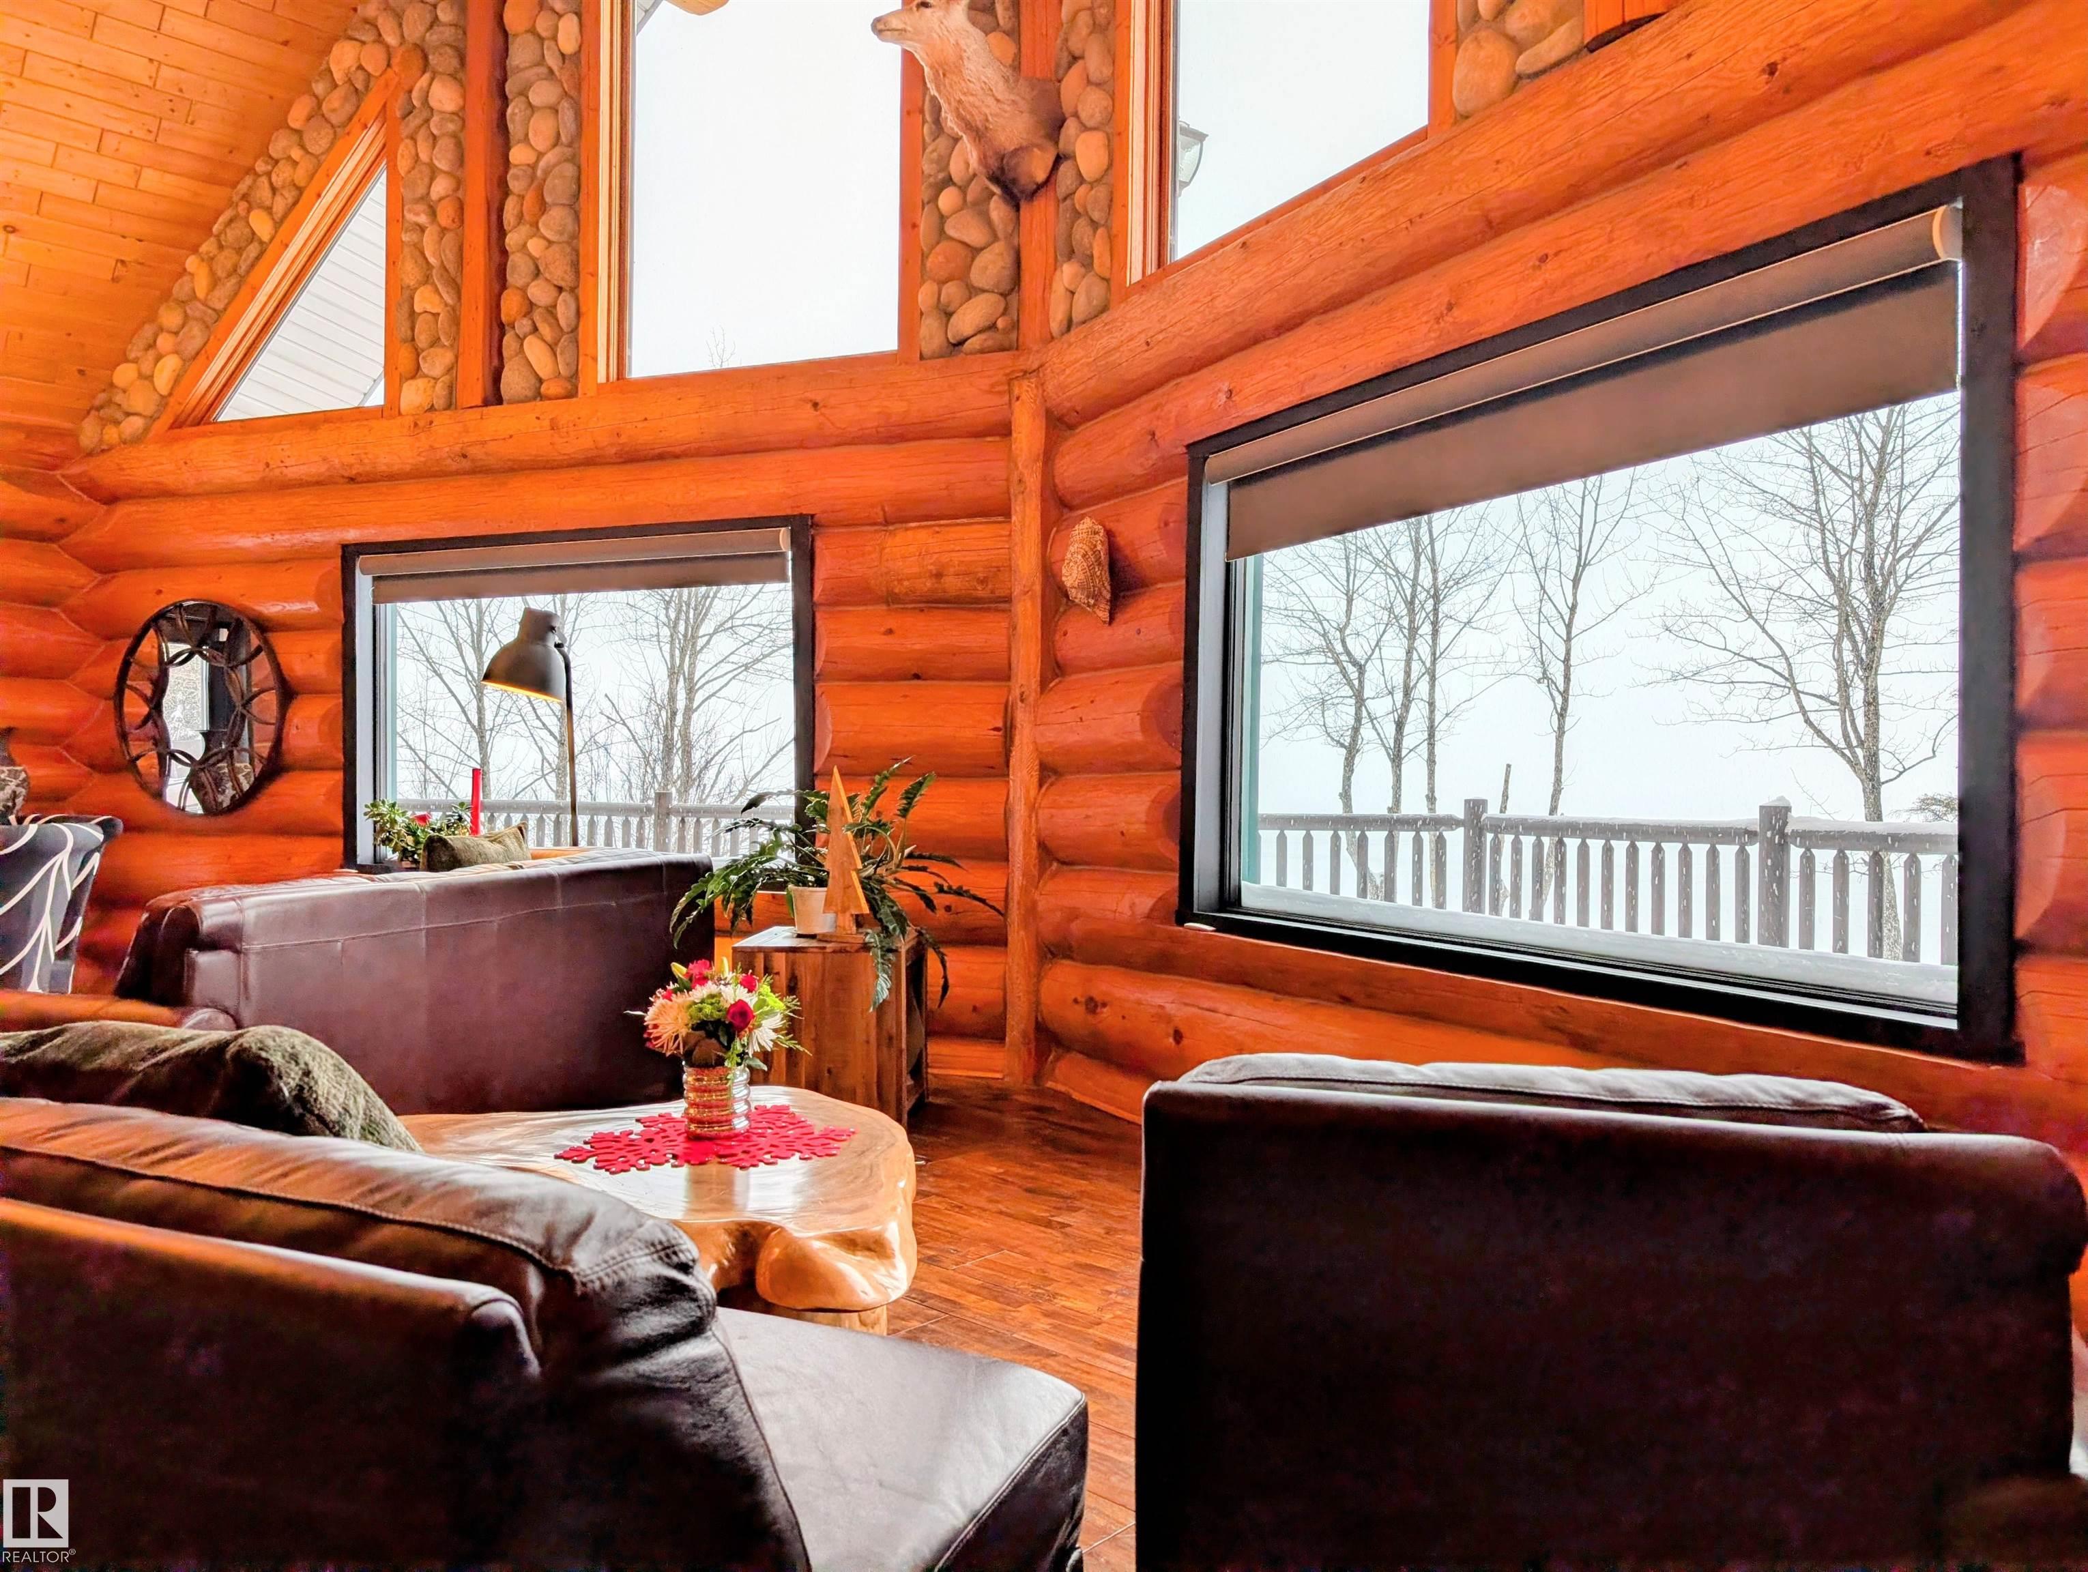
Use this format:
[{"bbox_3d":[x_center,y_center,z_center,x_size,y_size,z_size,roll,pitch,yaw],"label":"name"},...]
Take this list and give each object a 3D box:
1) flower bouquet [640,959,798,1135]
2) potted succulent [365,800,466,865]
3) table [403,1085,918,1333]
[{"bbox_3d":[-0.650,0.519,2.894,0.300,0.325,0.275,1,0,0],"label":"flower bouquet"},{"bbox_3d":[-2.803,0.215,6.463,0.444,0.320,0.367,1,0,18],"label":"potted succulent"},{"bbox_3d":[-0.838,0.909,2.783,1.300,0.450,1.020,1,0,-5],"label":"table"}]

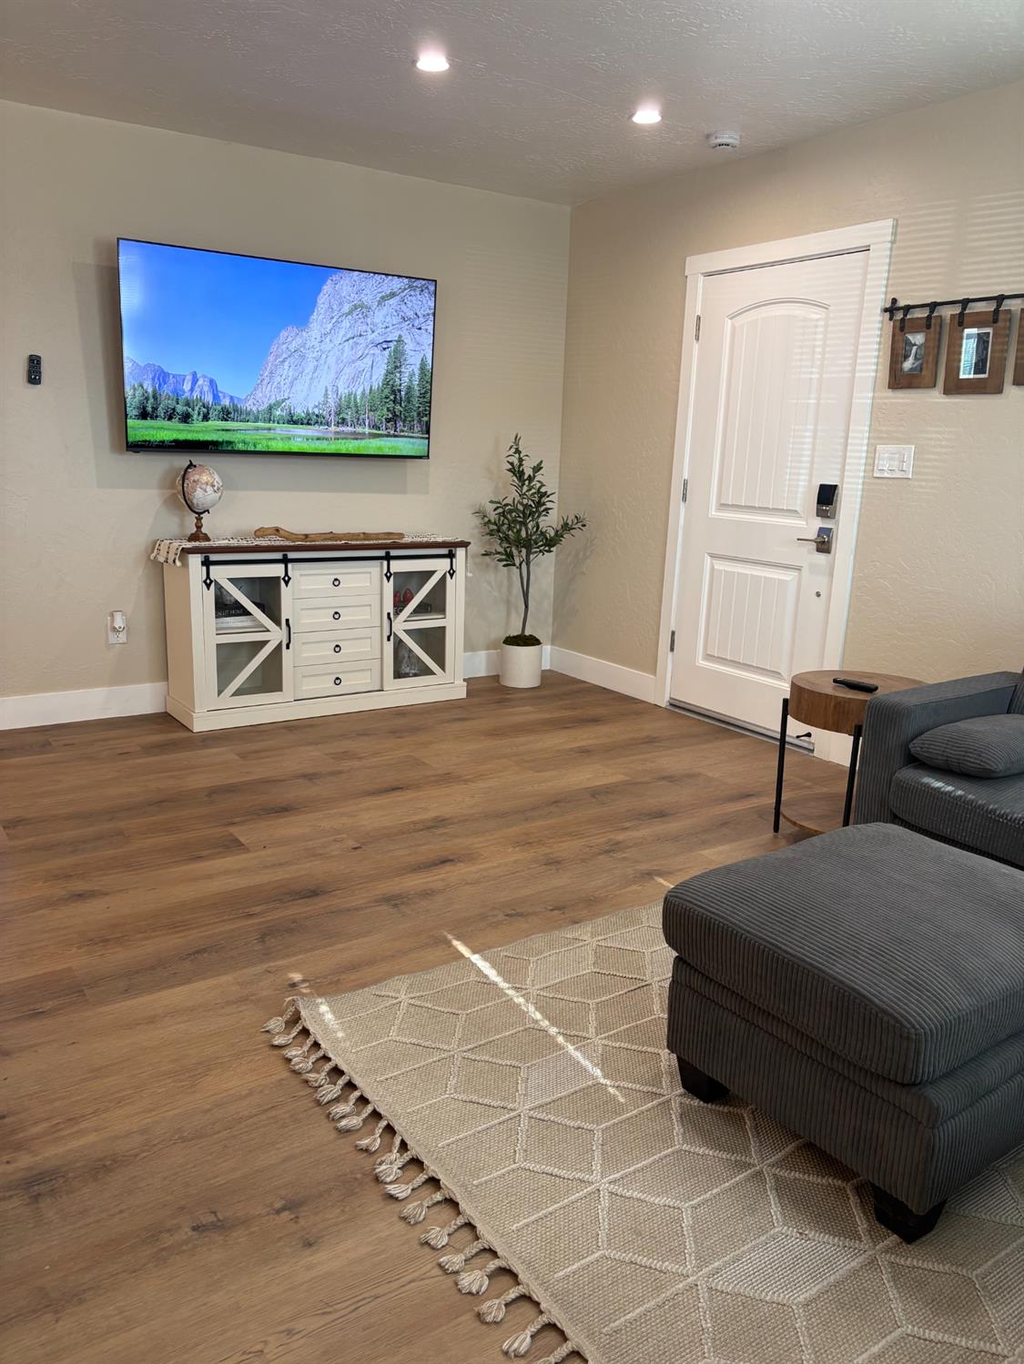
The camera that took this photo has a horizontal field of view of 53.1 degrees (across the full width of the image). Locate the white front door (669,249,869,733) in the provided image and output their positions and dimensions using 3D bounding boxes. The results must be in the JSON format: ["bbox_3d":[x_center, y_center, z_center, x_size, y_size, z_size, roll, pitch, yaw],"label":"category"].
[{"bbox_3d":[1.071,-0.771,4.431,0.045,1.930,0.904,-7,16,-33],"label":"white front door"}]

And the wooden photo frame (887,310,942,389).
[{"bbox_3d":[1.449,-1.179,3.677,0.020,0.240,0.200,-7,16,-33],"label":"wooden photo frame"}]

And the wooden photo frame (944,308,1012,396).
[{"bbox_3d":[1.583,-1.115,3.481,0.020,0.267,0.221,-7,16,-33],"label":"wooden photo frame"}]

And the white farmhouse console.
[{"bbox_3d":[-0.884,-0.269,4.799,1.385,0.785,0.380,-7,16,-33],"label":"white farmhouse console"}]

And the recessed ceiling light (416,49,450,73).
[{"bbox_3d":[-0.256,-2.001,3.326,0.115,0.025,0.115,2,13,0],"label":"recessed ceiling light"}]

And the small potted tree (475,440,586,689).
[{"bbox_3d":[0.092,-0.614,5.309,0.500,1.287,0.460,2,13,0],"label":"small potted tree"}]

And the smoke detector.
[{"bbox_3d":[0.827,-2.101,3.978,0.118,0.042,0.118,2,13,0],"label":"smoke detector"}]

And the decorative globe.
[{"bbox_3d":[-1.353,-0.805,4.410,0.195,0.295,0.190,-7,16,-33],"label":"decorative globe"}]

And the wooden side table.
[{"bbox_3d":[1.142,0.265,3.420,0.470,0.520,0.470,-7,16,-33],"label":"wooden side table"}]

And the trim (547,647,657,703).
[{"bbox_3d":[0.474,-0.041,5.438,0.015,0.141,0.920,-7,16,-33],"label":"trim"}]

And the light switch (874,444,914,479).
[{"bbox_3d":[1.424,-0.820,3.820,0.012,0.117,0.163,-7,16,-33],"label":"light switch"}]

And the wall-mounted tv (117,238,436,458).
[{"bbox_3d":[-1.001,-1.444,4.603,1.448,0.832,0.060,-7,16,-33],"label":"wall-mounted tv"}]

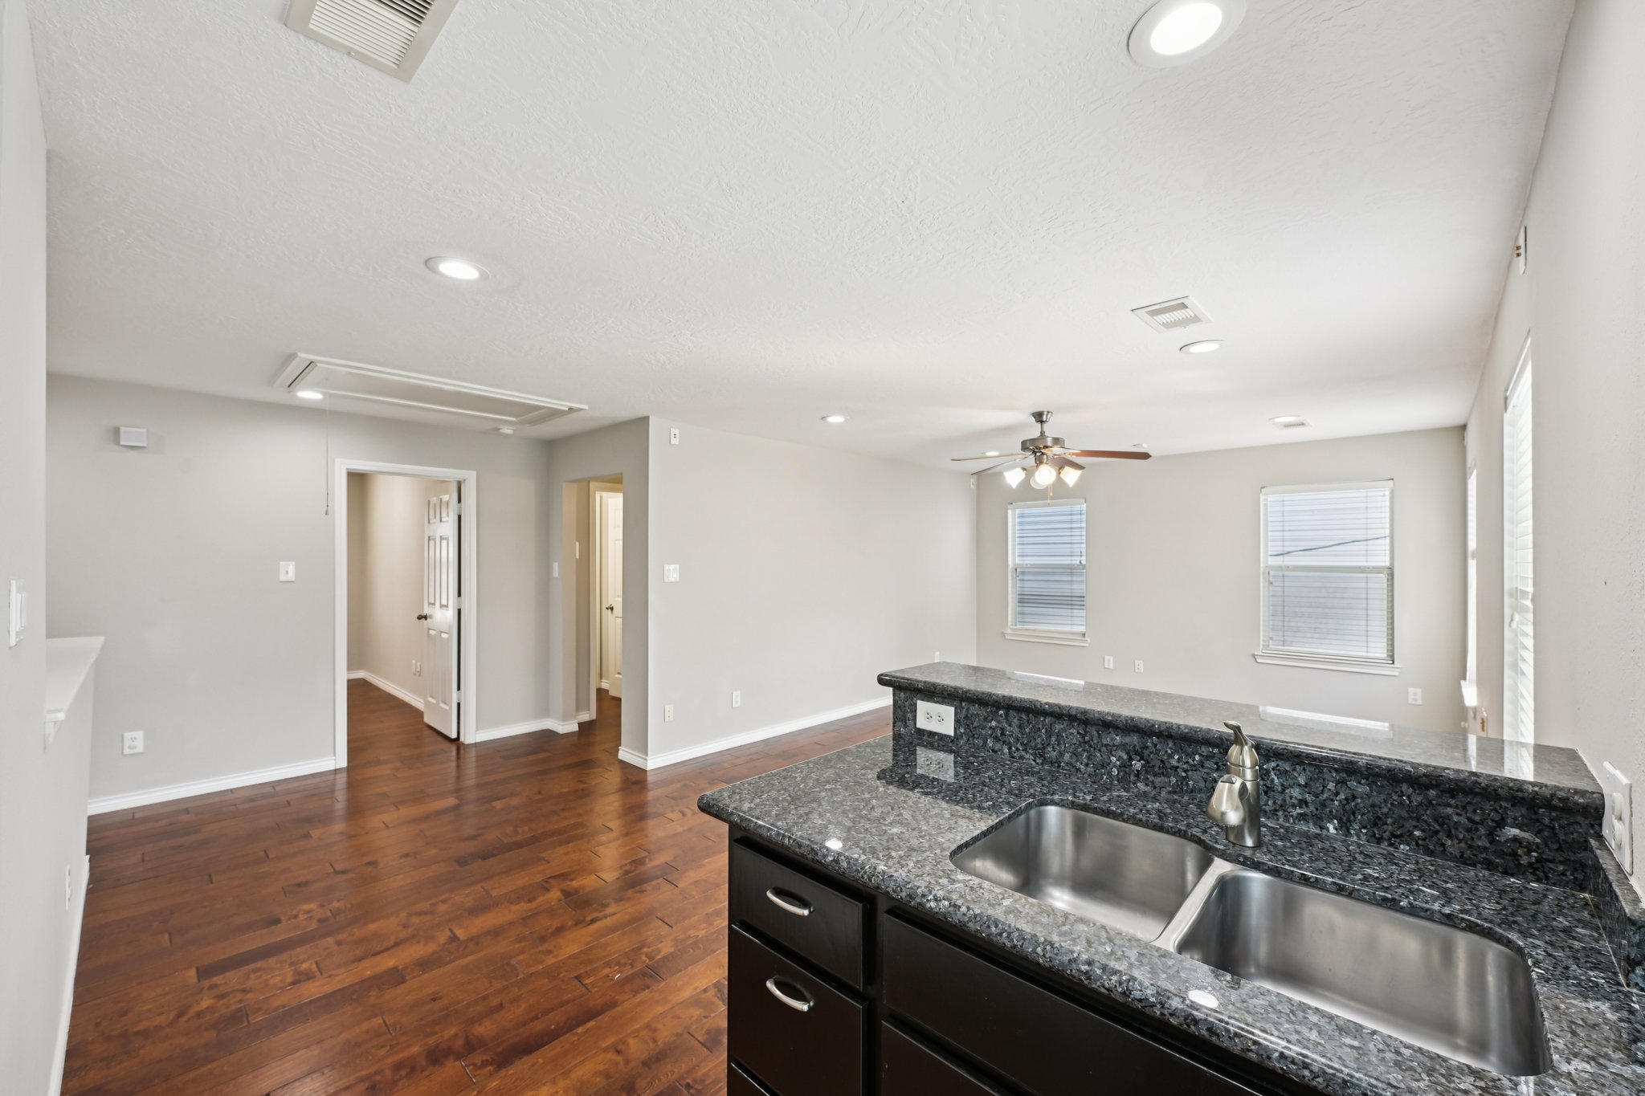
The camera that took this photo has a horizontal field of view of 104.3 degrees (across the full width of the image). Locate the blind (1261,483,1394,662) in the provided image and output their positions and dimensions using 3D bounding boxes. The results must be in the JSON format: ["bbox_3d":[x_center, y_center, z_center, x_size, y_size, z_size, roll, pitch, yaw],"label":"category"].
[{"bbox_3d":[4.215,0.189,5.377,0.878,1.462,0.050,0,-1,43],"label":"blind"}]

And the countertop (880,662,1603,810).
[{"bbox_3d":[0.796,0.402,1.586,1.420,0.038,0.312,0,-1,43],"label":"countertop"}]

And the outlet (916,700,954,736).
[{"bbox_3d":[0.327,0.492,1.850,0.125,0.080,0.009,0,-1,43],"label":"outlet"}]

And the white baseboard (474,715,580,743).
[{"bbox_3d":[-2.385,1.483,5.186,0.280,0.090,0.690,0,-1,43],"label":"white baseboard"}]

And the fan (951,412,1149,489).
[{"bbox_3d":[1.522,-0.654,4.430,1.320,0.550,1.320,0,-1,43],"label":"fan"}]

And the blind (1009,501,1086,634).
[{"bbox_3d":[2.449,0.204,7.013,0.866,1.443,0.050,0,-1,43],"label":"blind"}]

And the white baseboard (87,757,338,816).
[{"bbox_3d":[-3.712,1.469,3.949,0.018,0.088,1.150,0,-1,43],"label":"white baseboard"}]

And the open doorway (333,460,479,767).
[{"bbox_3d":[-3.059,0.459,4.736,0.130,2.122,0.892,0,-1,43],"label":"open doorway"}]

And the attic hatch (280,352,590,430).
[{"bbox_3d":[-2.384,-0.929,3.987,0.895,0.045,1.492,0,-1,43],"label":"attic hatch"}]

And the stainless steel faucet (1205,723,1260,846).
[{"bbox_3d":[0.745,0.440,1.155,0.057,0.233,0.215,0,-1,43],"label":"stainless steel faucet"}]

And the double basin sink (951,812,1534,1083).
[{"bbox_3d":[0.622,0.675,1.039,0.745,0.215,0.465,0,-1,43],"label":"double basin sink"}]

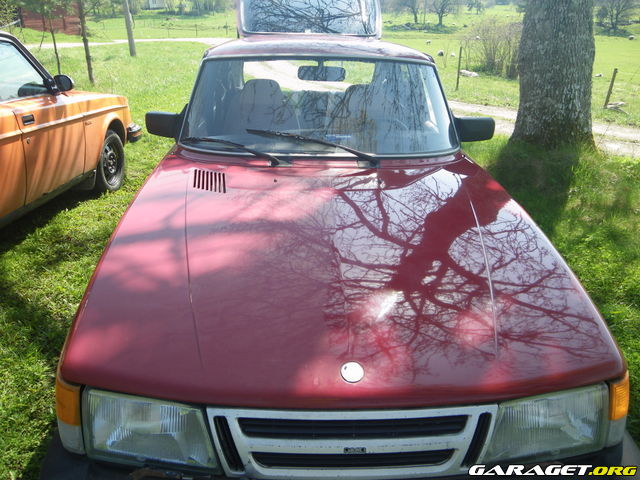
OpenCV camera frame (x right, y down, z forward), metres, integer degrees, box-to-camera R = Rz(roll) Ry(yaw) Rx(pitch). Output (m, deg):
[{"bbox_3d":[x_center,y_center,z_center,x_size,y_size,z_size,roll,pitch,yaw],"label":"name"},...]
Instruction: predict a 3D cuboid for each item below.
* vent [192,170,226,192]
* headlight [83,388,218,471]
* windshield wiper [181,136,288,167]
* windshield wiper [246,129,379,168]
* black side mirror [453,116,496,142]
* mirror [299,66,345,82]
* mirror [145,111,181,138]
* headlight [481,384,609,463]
[{"bbox_3d":[-0.482,-0.256,2.274,0.145,0.020,0.175,-8,34,-7],"label":"vent"},{"bbox_3d":[-0.437,0.489,1.355,0.340,0.175,0.110,3,26,3],"label":"headlight"},{"bbox_3d":[-0.444,-0.448,2.495,0.600,0.045,0.060,17,74,24],"label":"windshield wiper"},{"bbox_3d":[-0.045,-0.457,2.468,0.671,0.045,0.050,17,69,11],"label":"windshield wiper"},{"bbox_3d":[0.827,-0.594,2.781,0.195,0.115,0.085,0,26,-3],"label":"black side mirror"},{"bbox_3d":[0.013,-0.893,2.793,0.250,0.070,0.040,7,26,9],"label":"mirror"},{"bbox_3d":[-0.791,-0.600,2.683,0.195,0.115,0.085,0,26,-3],"label":"mirror"},{"bbox_3d":[0.613,0.496,1.418,0.340,0.175,0.110,-3,27,-10],"label":"headlight"}]

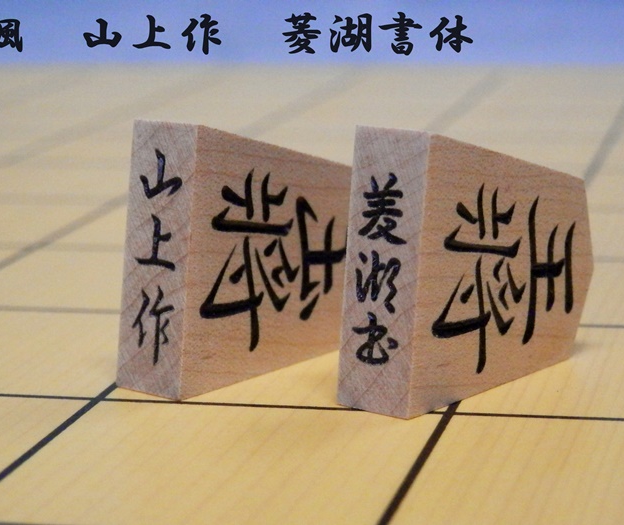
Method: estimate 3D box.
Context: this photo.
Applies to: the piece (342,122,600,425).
[{"bbox_3d":[0.018,0.001,0.191,0.010,0.029,0.031,10,8,43],"label":"piece"}]

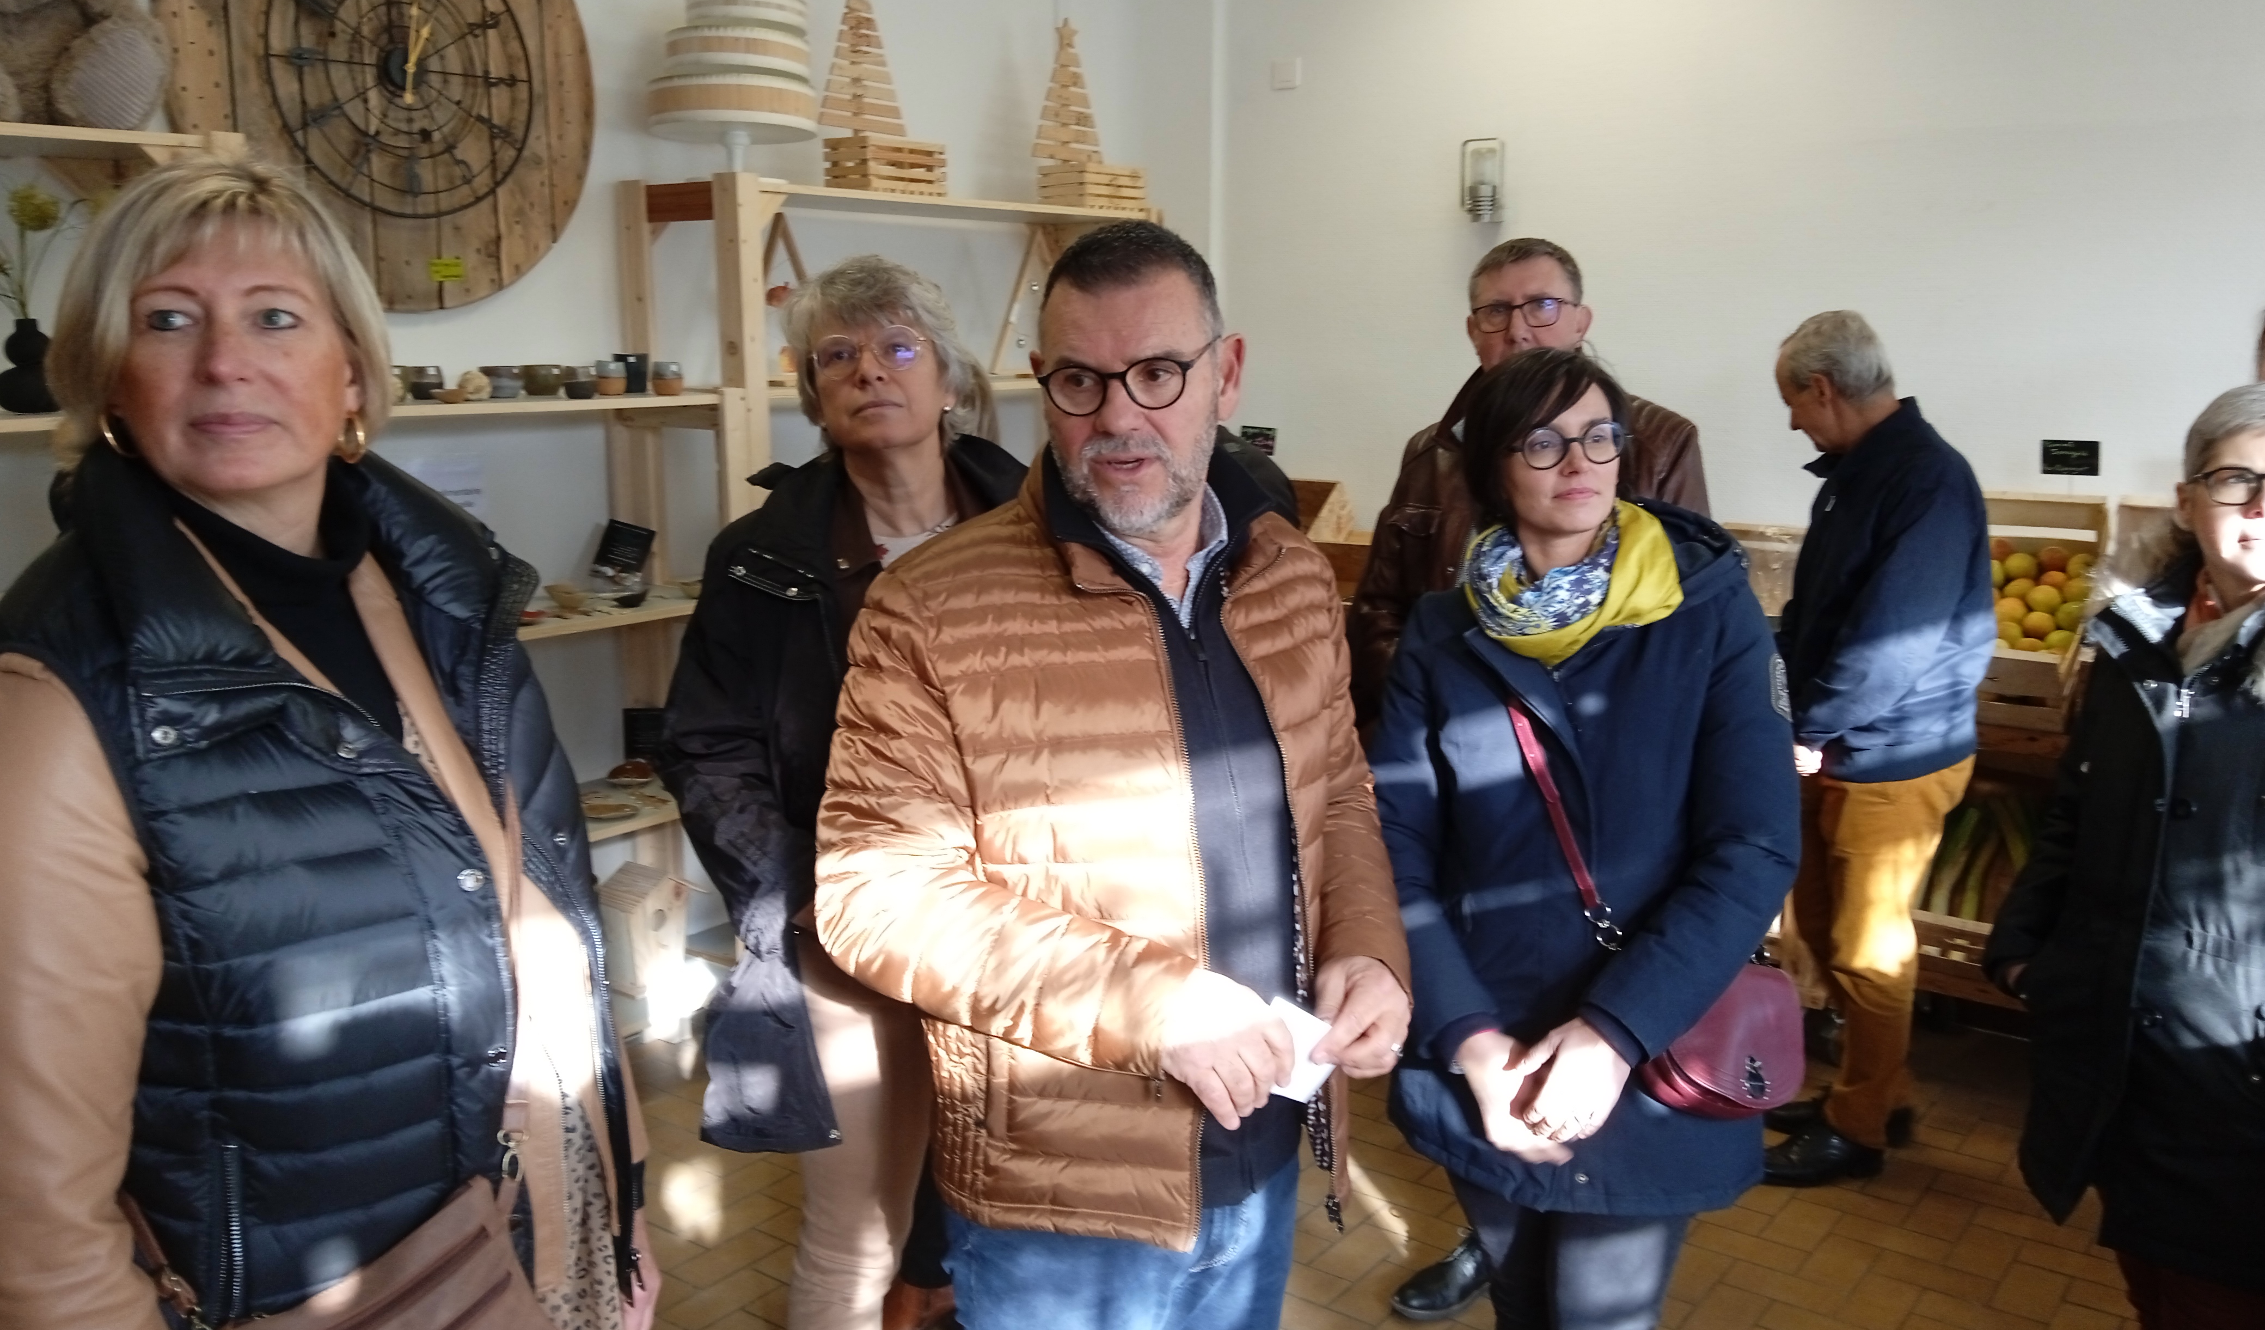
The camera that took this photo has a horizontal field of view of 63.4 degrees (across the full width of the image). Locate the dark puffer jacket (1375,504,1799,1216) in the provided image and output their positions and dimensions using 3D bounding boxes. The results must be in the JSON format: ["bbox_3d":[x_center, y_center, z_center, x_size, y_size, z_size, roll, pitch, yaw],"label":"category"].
[{"bbox_3d":[0.523,0.221,2.158,0.480,0.810,0.350,3,11,16],"label":"dark puffer jacket"}]

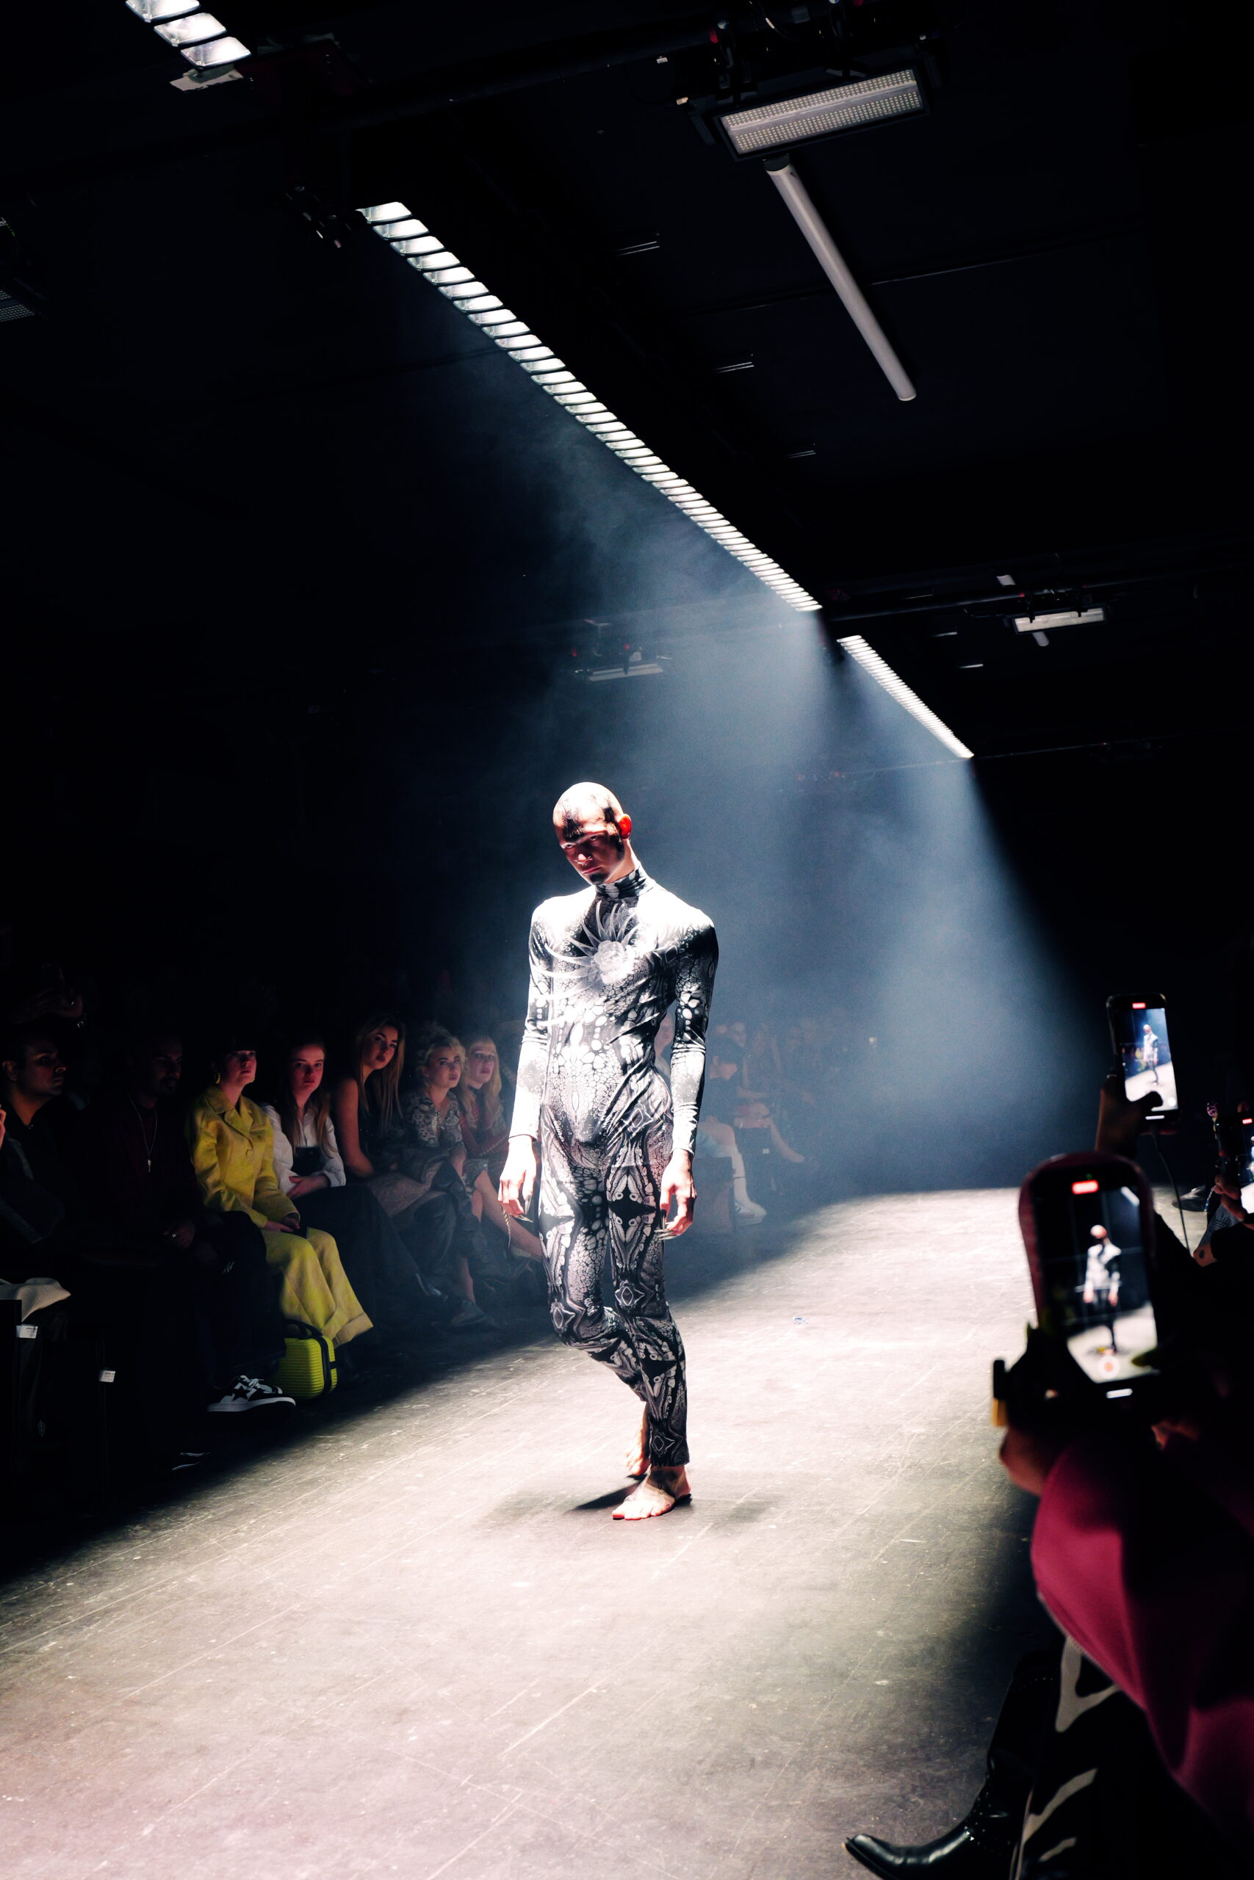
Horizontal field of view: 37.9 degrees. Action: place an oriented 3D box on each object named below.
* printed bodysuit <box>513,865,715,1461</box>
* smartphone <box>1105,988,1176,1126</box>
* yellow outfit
[{"bbox_3d":[-0.007,0.583,4.696,0.550,1.530,0.450,-5,-4,19],"label":"printed bodysuit"},{"bbox_3d":[0.617,0.142,2.190,0.075,0.153,0.010,-3,-9,-13],"label":"smartphone"},{"bbox_3d":[-1.294,1.020,6.842,0.740,0.980,0.510,-6,-4,31],"label":"yellow outfit"}]

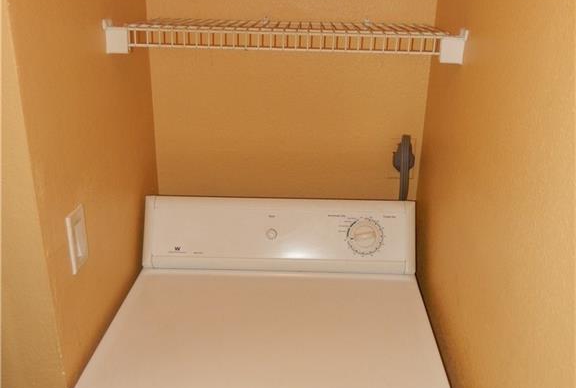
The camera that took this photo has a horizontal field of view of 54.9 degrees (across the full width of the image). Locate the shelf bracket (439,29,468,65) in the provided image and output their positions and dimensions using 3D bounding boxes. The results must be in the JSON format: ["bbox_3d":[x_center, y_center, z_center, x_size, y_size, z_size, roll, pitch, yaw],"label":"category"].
[{"bbox_3d":[0.335,-0.302,1.135,0.050,0.063,0.057,2,22,2],"label":"shelf bracket"}]

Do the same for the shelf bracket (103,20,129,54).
[{"bbox_3d":[-0.348,-0.327,1.155,0.050,0.064,0.057,2,22,2],"label":"shelf bracket"}]

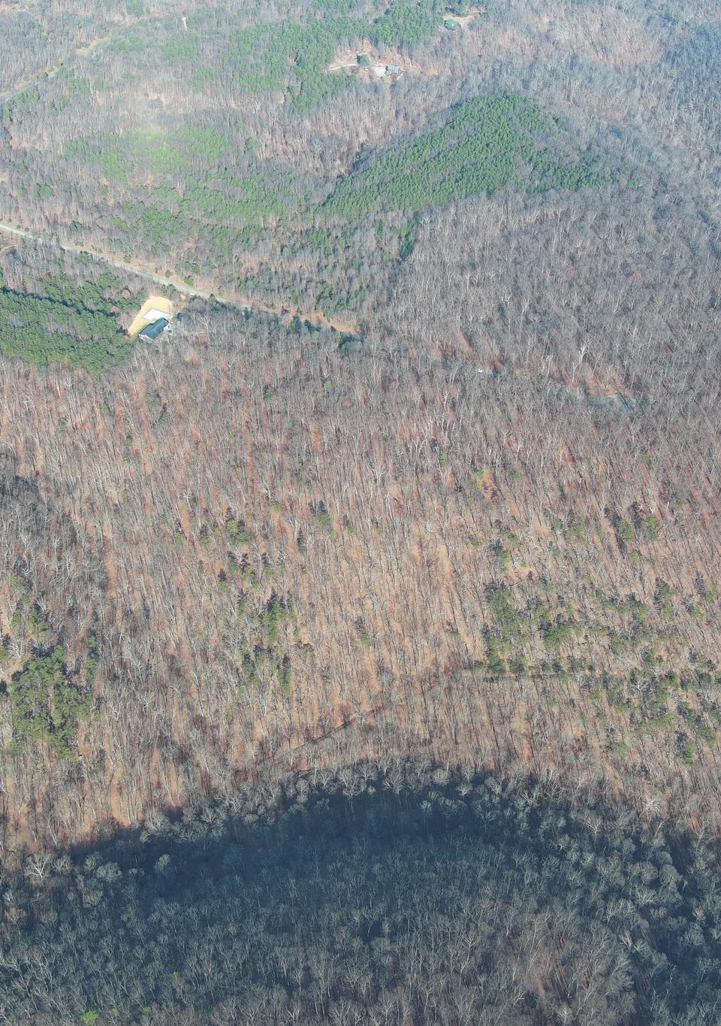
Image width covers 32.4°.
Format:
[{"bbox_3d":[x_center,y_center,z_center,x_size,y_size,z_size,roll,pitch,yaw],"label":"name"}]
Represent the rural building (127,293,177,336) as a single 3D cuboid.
[{"bbox_3d":[-88.013,-78.125,530.000,7.800,5.200,14.500,14,42,17],"label":"rural building"}]

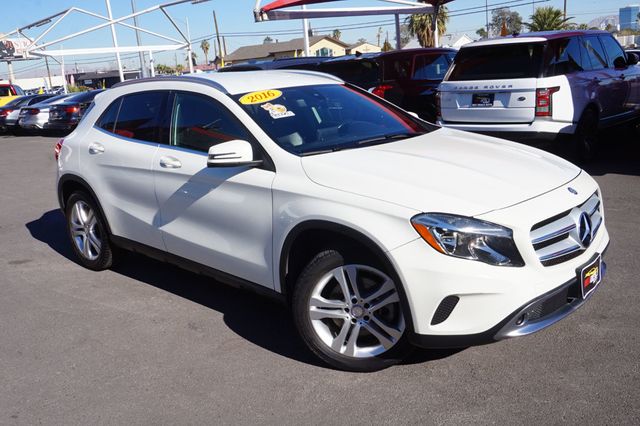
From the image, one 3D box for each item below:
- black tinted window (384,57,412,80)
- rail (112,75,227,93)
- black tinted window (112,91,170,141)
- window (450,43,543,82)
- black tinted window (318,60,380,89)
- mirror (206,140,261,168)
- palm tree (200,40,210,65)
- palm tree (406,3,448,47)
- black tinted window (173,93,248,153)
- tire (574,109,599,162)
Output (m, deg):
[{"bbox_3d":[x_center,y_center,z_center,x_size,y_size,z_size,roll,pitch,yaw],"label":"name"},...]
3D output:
[{"bbox_3d":[1.315,-2.369,9.661,0.070,0.380,0.800,-13,3,45],"label":"black tinted window"},{"bbox_3d":[-1.081,-0.880,4.059,1.340,0.110,0.060,10,19,40],"label":"rail"},{"bbox_3d":[-1.242,-0.678,4.148,0.750,0.370,0.060,10,-6,41],"label":"black tinted window"},{"bbox_3d":[2.397,-2.077,8.086,1.280,0.500,0.080,10,-4,42],"label":"window"},{"bbox_3d":[0.496,-2.315,9.721,1.200,0.500,0.120,10,-9,40],"label":"black tinted window"},{"bbox_3d":[-0.471,-0.329,3.241,0.170,0.160,0.250,10,19,40],"label":"mirror"},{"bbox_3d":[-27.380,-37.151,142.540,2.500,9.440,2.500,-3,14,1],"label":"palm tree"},{"bbox_3d":[7.966,-12.533,43.352,3.300,5.740,3.300,-3,14,1],"label":"palm tree"},{"bbox_3d":[-0.678,-0.583,3.647,0.950,0.380,0.060,10,-6,41],"label":"black tinted window"},{"bbox_3d":[3.729,-1.115,8.446,0.280,0.780,0.780,10,19,42],"label":"tire"}]

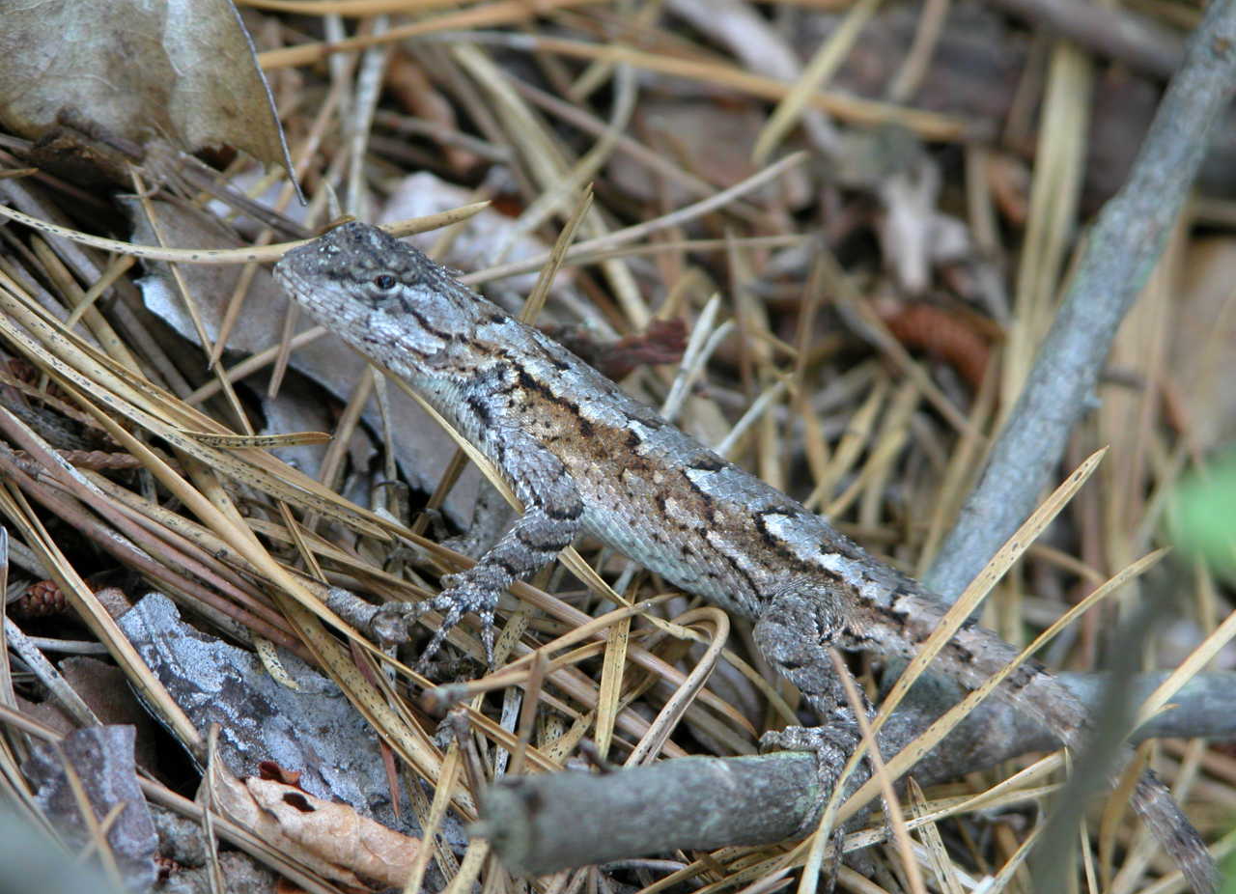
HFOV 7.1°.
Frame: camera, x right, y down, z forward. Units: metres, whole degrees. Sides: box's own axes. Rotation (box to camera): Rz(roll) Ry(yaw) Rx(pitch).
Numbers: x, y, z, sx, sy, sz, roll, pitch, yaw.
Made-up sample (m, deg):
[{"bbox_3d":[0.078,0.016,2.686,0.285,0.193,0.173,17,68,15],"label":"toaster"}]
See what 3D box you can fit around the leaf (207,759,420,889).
[{"bbox_3d":[-0.026,0.033,0.865,0.019,0.006,0.009,22,45,24],"label":"leaf"}]

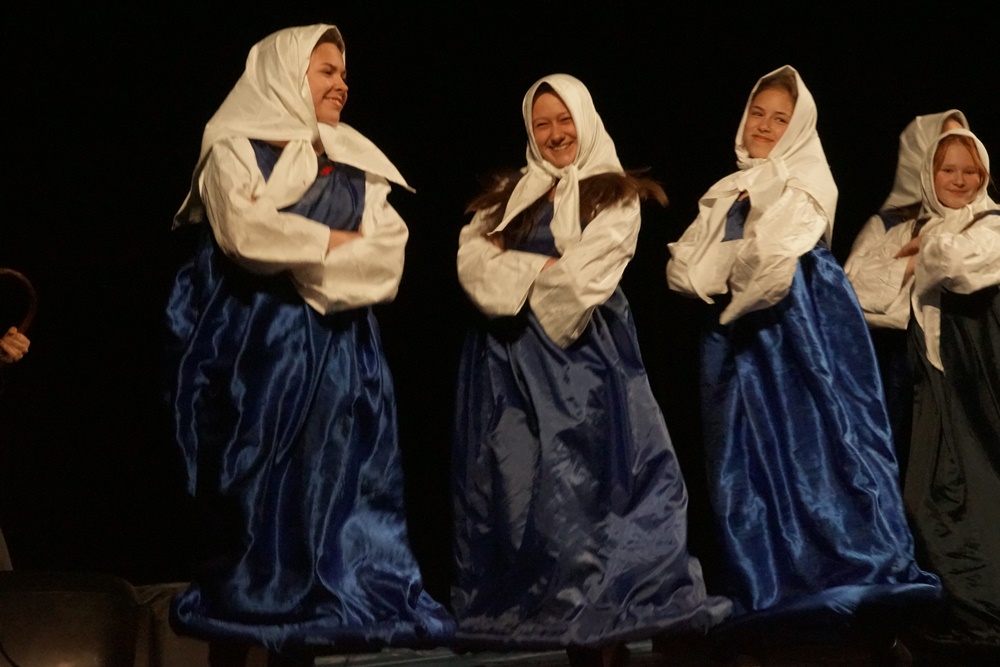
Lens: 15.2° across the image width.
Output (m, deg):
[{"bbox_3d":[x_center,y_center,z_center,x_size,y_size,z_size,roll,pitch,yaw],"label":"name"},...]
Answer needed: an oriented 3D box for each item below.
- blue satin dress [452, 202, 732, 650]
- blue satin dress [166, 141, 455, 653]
[{"bbox_3d":[0.240,0.242,9.750,0.710,1.147,0.570,0,-1,15],"label":"blue satin dress"},{"bbox_3d":[-0.467,0.155,9.250,0.690,1.244,0.580,1,-1,-32],"label":"blue satin dress"}]

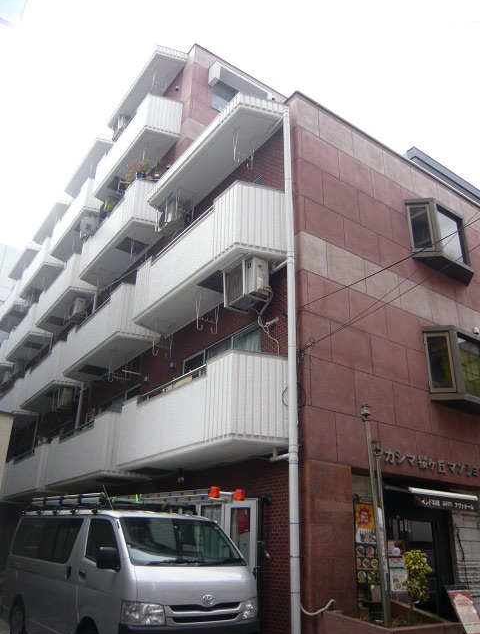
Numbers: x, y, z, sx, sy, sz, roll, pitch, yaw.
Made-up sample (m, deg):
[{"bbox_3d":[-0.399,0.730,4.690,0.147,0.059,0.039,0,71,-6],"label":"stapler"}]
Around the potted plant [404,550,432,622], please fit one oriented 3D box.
[{"bbox_3d":[1.816,2.739,5.282,0.290,0.680,0.280,-6,-26,16],"label":"potted plant"}]

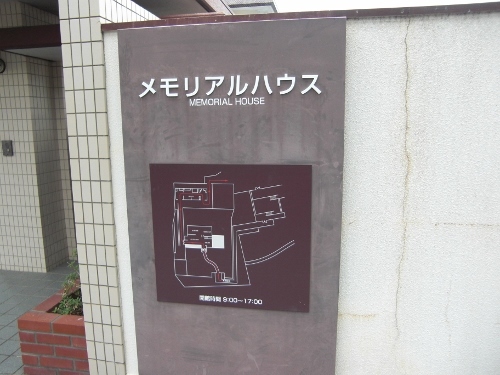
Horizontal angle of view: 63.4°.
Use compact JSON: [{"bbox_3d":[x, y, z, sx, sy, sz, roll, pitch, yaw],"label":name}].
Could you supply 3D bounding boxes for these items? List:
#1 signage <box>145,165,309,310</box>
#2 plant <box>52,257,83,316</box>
[{"bbox_3d":[-0.091,0.218,1.759,0.700,0.640,0.020,1,10,10],"label":"signage"},{"bbox_3d":[-1.099,0.601,2.538,0.260,0.310,0.290,1,10,10],"label":"plant"}]

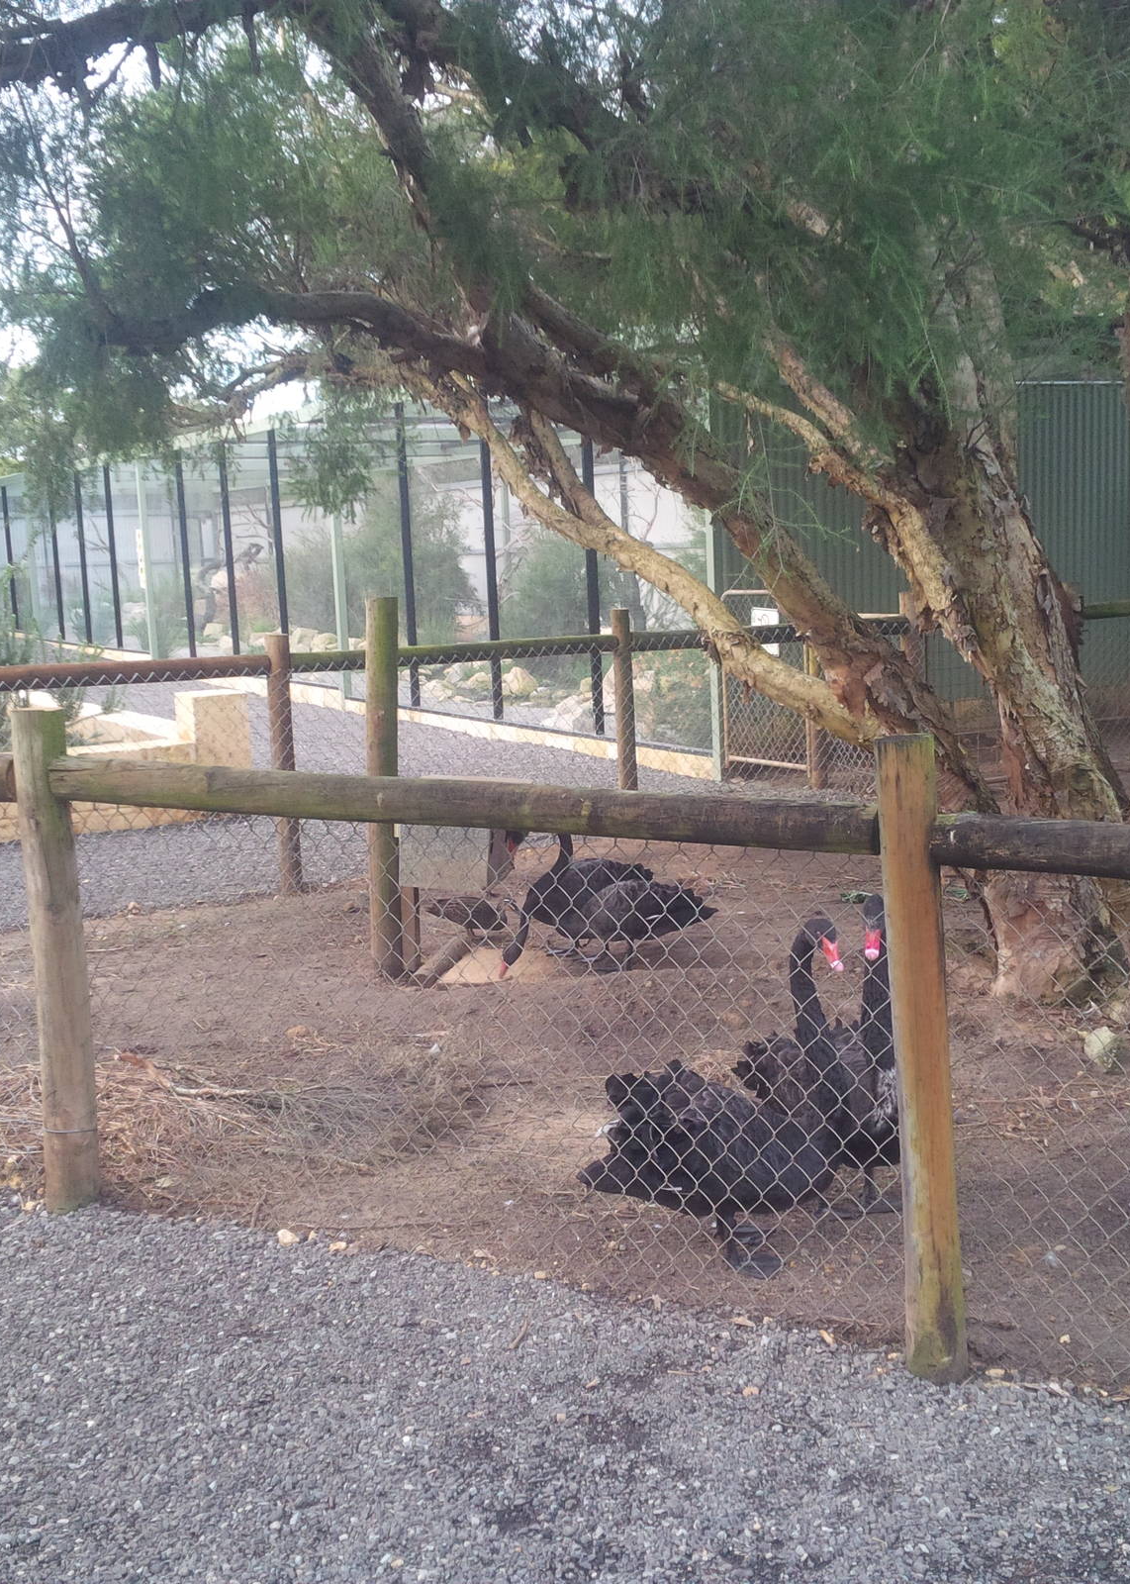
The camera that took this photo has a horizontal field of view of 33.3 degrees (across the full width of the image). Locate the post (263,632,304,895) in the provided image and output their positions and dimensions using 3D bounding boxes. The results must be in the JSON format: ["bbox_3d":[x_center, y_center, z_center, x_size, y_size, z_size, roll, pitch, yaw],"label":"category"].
[{"bbox_3d":[-1.208,-0.119,8.142,0.103,1.120,0.103,-2,8,0],"label":"post"}]

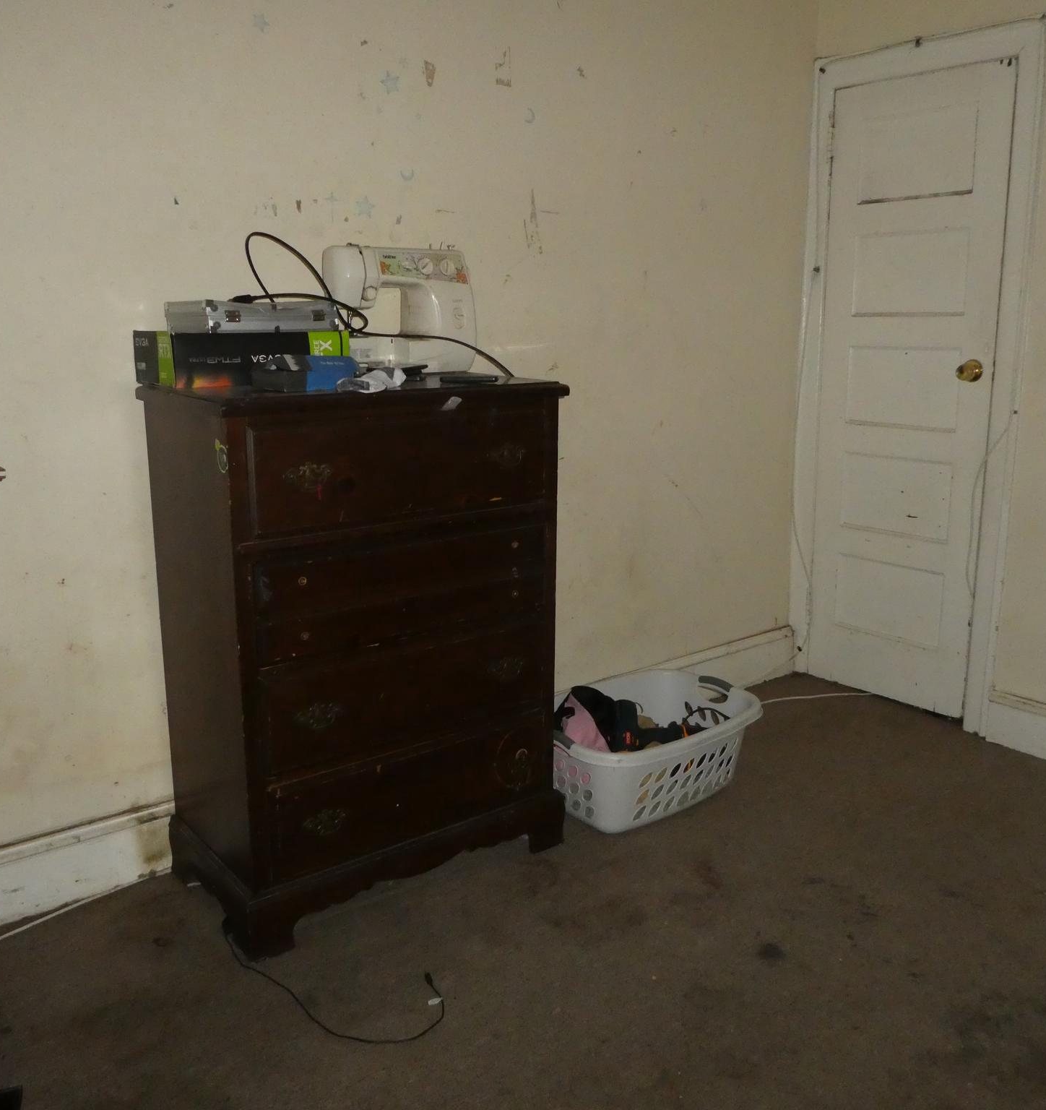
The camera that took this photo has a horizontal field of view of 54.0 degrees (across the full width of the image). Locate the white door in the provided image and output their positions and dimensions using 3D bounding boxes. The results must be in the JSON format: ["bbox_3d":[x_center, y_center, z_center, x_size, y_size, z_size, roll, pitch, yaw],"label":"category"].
[{"bbox_3d":[1.197,-0.476,3.239,0.040,1.924,0.573,-10,16,-38],"label":"white door"}]

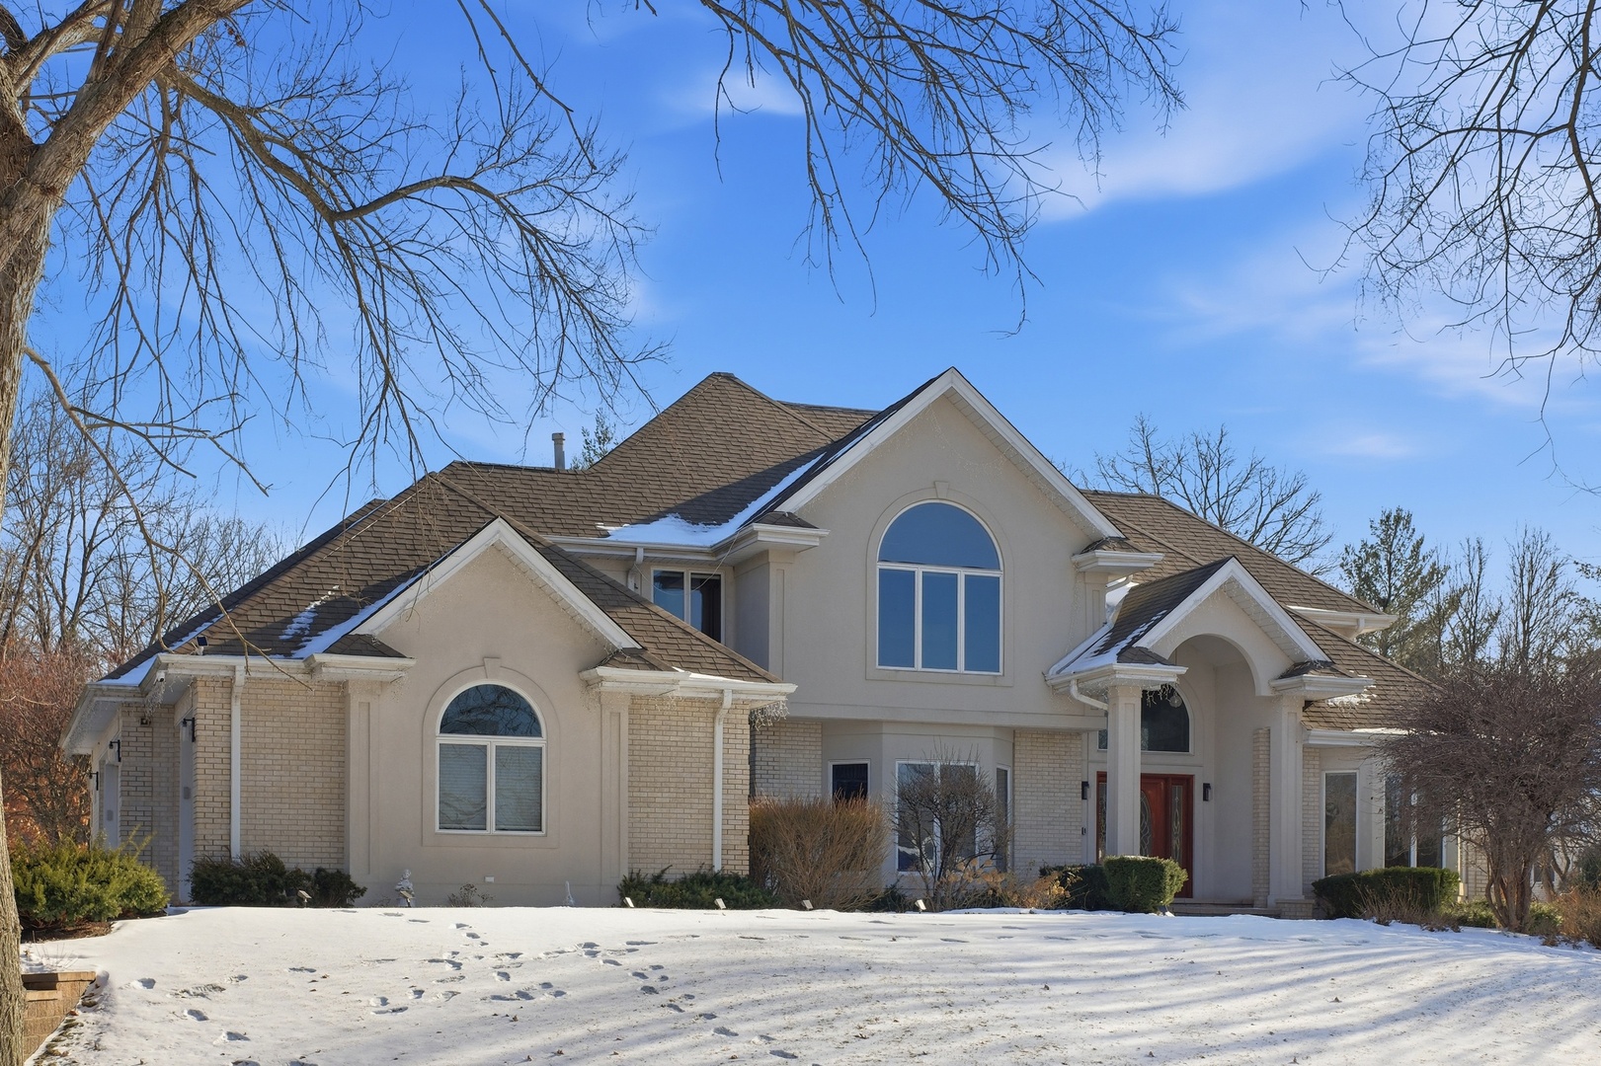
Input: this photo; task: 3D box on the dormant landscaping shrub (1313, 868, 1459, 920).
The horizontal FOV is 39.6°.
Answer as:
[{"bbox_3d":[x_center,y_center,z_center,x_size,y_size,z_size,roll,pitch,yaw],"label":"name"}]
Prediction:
[{"bbox_3d":[9.270,5.740,35.200,2.150,0.880,1.150,2,-5,-20],"label":"dormant landscaping shrub"}]

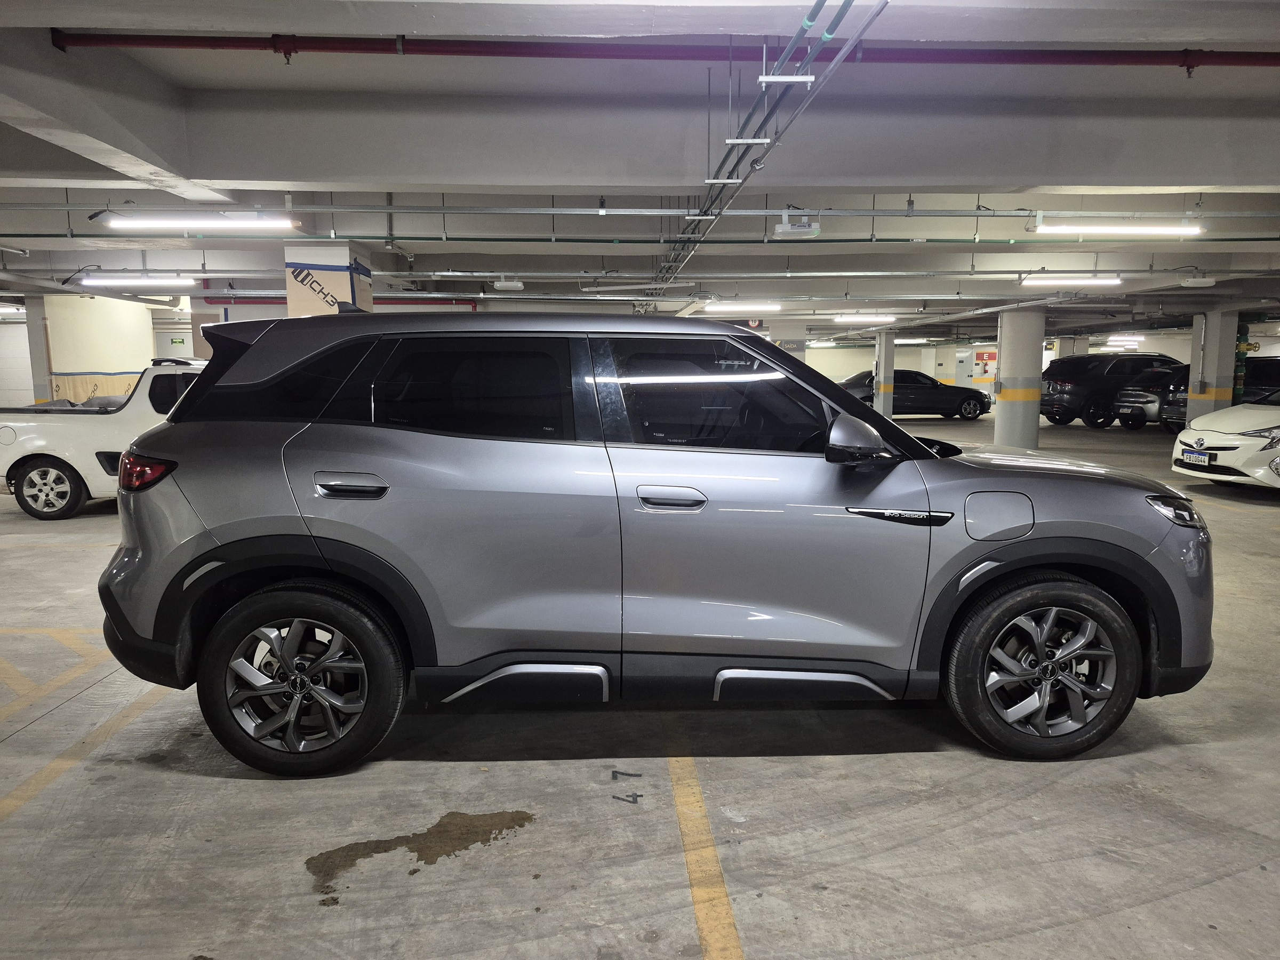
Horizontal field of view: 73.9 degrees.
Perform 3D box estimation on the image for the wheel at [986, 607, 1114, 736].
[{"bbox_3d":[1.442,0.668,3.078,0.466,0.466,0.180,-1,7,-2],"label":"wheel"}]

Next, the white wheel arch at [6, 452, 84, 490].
[{"bbox_3d":[-5.803,-0.091,8.322,0.740,0.370,0.120,-1,7,-4],"label":"white wheel arch"}]

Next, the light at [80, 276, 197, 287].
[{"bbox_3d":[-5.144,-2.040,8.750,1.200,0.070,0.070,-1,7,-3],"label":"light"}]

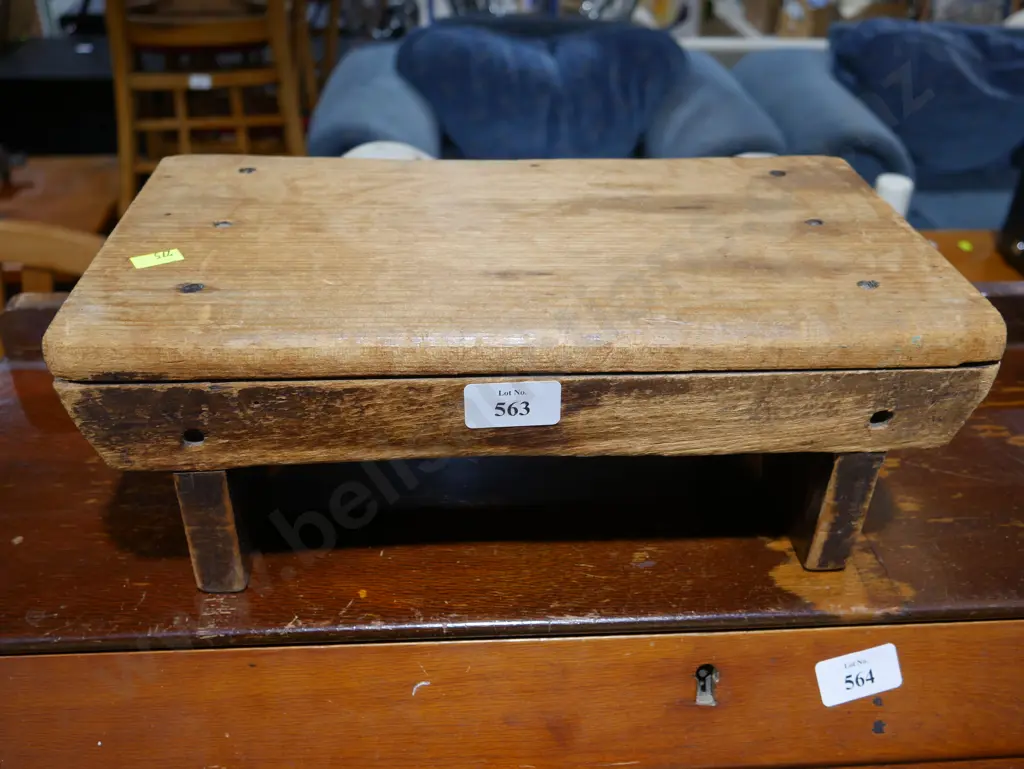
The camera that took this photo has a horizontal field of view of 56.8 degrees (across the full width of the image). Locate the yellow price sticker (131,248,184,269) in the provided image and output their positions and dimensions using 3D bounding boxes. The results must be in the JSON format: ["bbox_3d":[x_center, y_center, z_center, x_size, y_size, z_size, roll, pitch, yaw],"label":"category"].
[{"bbox_3d":[-0.154,-0.054,0.411,0.021,0.001,0.012,-18,39,-28],"label":"yellow price sticker"}]

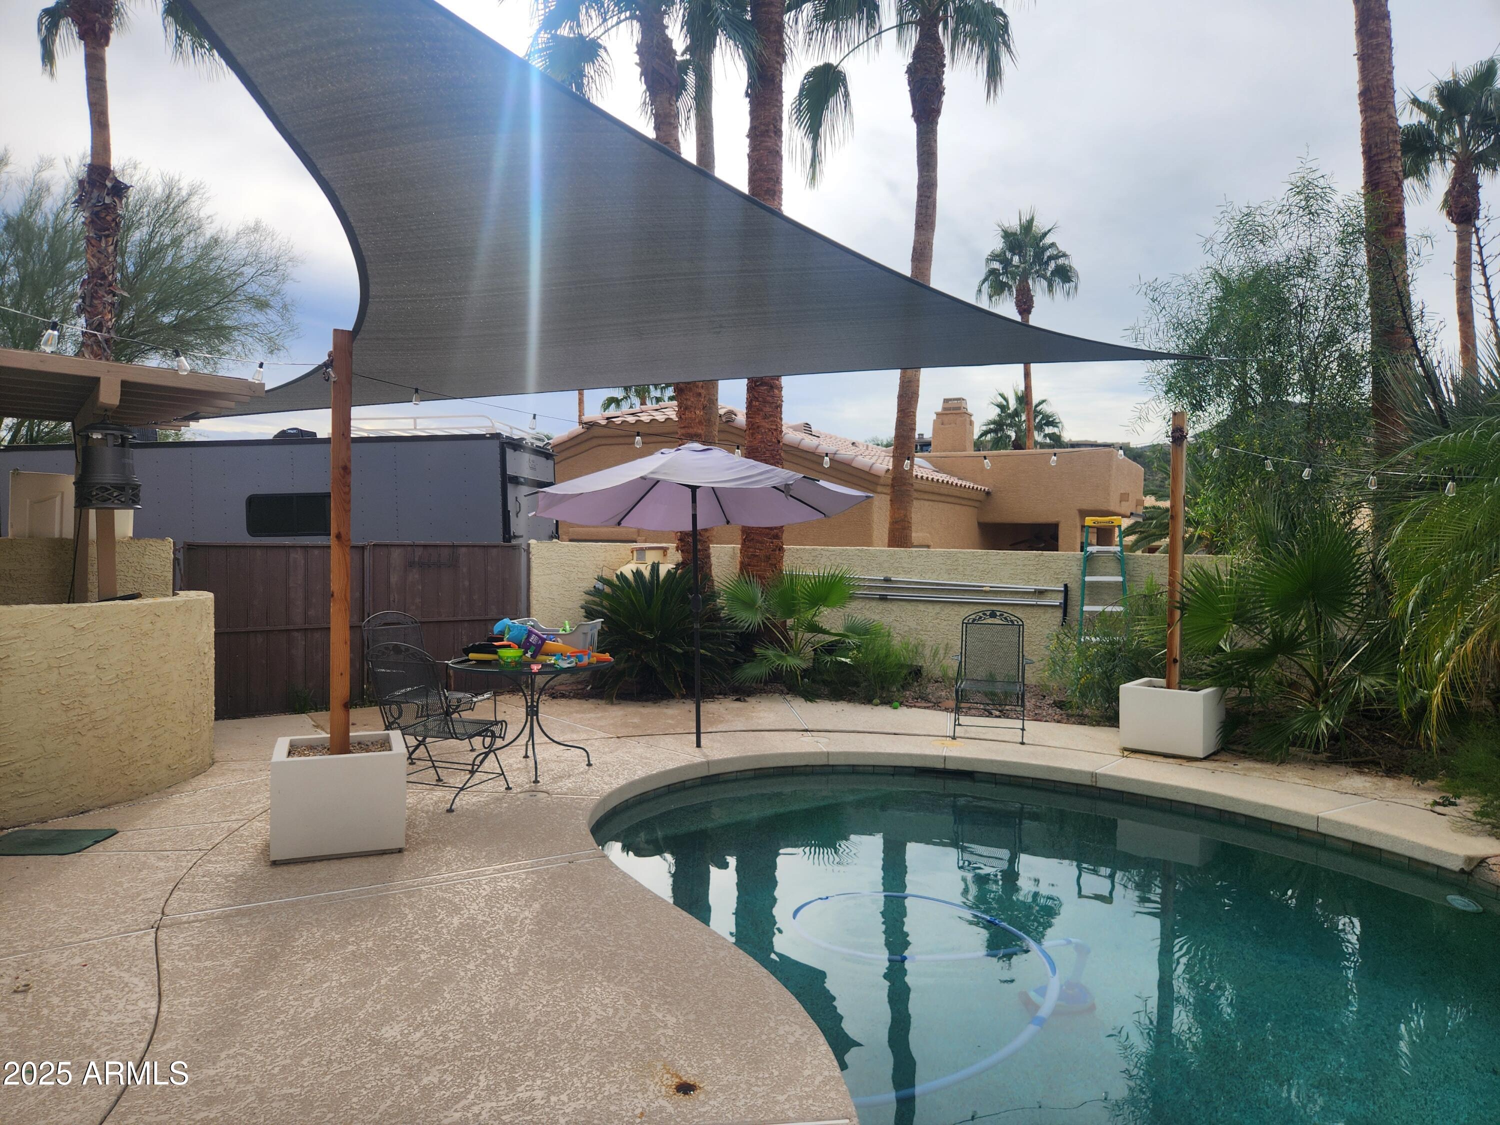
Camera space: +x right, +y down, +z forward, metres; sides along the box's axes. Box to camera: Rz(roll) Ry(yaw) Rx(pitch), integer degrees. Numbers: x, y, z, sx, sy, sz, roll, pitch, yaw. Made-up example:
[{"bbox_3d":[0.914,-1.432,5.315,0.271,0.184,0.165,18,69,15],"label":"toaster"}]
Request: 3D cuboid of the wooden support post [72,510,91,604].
[{"bbox_3d":[-4.900,0.143,7.307,0.090,2.270,0.090,0,2,-36],"label":"wooden support post"}]

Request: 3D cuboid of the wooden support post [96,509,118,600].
[{"bbox_3d":[-3.680,0.220,5.700,0.105,2.120,0.105,0,1,-40],"label":"wooden support post"}]

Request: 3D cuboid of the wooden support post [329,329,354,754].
[{"bbox_3d":[-2.009,0.056,4.901,0.090,2.383,0.090,0,1,-22],"label":"wooden support post"}]

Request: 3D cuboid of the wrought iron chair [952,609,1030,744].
[{"bbox_3d":[1.885,0.865,7.810,0.640,0.950,0.680,1,1,18],"label":"wrought iron chair"}]

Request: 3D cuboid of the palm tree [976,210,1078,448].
[{"bbox_3d":[9.390,-5.520,34.000,3.450,13.000,3.450,1,1,0],"label":"palm tree"}]

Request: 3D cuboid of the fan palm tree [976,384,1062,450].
[{"bbox_3d":[10.160,-2.930,38.000,3.300,7.700,3.300,1,1,0],"label":"fan palm tree"}]

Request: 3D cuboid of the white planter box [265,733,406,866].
[{"bbox_3d":[-2.023,1.140,4.925,0.581,0.475,0.571,0,1,-22],"label":"white planter box"}]

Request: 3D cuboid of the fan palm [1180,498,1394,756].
[{"bbox_3d":[4.347,0.462,8.061,1.727,1.897,1.500,2,1,28],"label":"fan palm"}]

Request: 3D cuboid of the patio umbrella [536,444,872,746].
[{"bbox_3d":[-0.375,0.230,7.150,2.500,2.160,2.500,1,1,0],"label":"patio umbrella"}]

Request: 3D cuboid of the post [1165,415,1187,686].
[{"bbox_3d":[3.195,0.077,7.472,0.090,2.396,0.090,2,2,36],"label":"post"}]

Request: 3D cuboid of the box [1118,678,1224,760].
[{"bbox_3d":[3.100,1.137,7.330,0.570,0.456,0.570,2,1,38],"label":"box"}]

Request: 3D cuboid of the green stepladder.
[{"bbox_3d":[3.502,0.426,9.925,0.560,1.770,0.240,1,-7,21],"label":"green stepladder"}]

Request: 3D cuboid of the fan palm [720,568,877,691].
[{"bbox_3d":[0.504,0.660,10.467,1.687,1.211,1.450,1,1,3],"label":"fan palm"}]

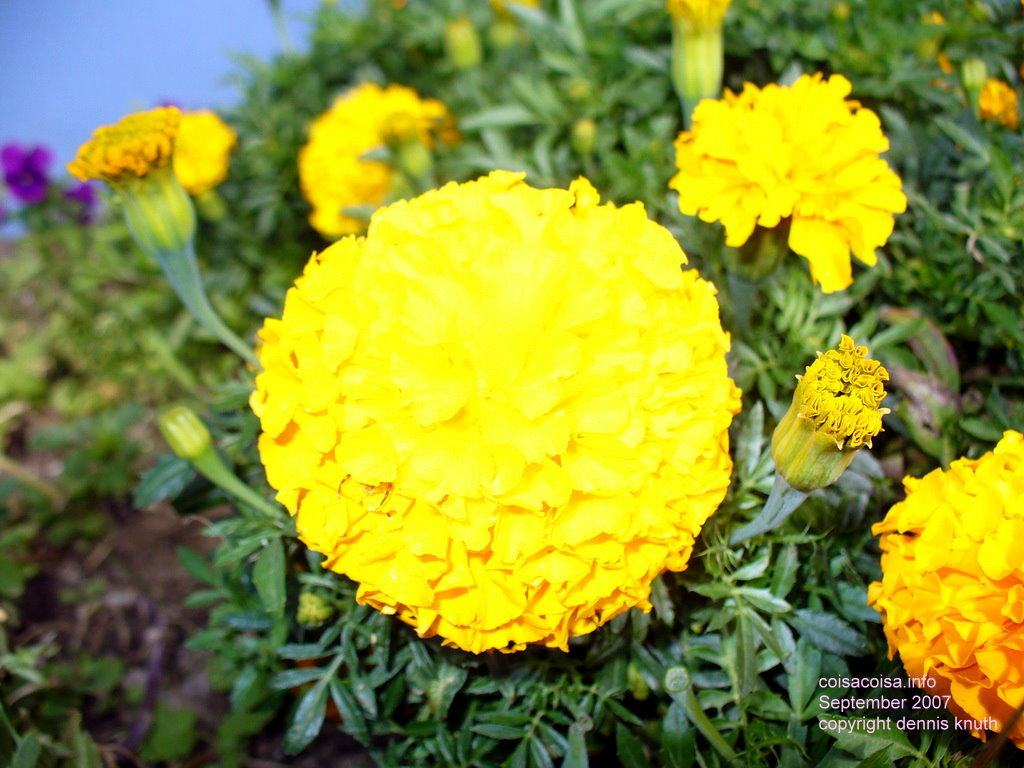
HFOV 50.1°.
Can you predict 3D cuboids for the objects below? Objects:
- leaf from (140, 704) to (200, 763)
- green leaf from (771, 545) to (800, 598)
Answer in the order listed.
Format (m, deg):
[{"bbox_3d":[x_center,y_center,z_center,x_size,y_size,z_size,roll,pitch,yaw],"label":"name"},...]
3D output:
[{"bbox_3d":[-0.131,0.134,0.420,0.018,0.004,0.021,8,50,-2],"label":"leaf"},{"bbox_3d":[0.072,0.050,0.290,0.006,0.004,0.018,15,62,17],"label":"green leaf"}]

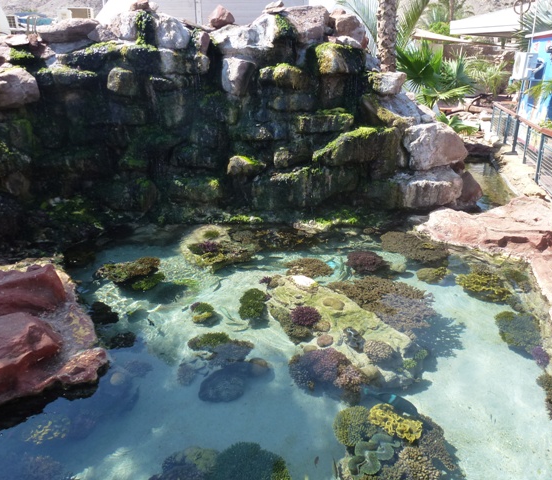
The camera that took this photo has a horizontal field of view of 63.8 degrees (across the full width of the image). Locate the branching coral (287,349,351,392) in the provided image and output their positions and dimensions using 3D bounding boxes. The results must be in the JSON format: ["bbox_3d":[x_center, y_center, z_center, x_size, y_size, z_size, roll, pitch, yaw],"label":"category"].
[{"bbox_3d":[0.417,1.224,4.162,0.560,0.250,0.420,1,16,6],"label":"branching coral"}]

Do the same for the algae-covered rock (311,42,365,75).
[{"bbox_3d":[1.033,-3.048,7.452,0.860,0.500,0.650,0,16,0],"label":"algae-covered rock"}]

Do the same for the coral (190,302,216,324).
[{"bbox_3d":[-0.824,0.836,5.045,0.290,0.160,0.260,-3,20,-10],"label":"coral"}]

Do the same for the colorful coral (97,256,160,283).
[{"bbox_3d":[-1.960,0.405,5.896,0.800,0.250,0.420,-6,21,-19],"label":"colorful coral"}]

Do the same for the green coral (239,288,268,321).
[{"bbox_3d":[-0.264,0.755,5.196,0.340,0.250,0.320,0,20,-3],"label":"green coral"}]

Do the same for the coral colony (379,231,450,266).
[{"bbox_3d":[2.183,0.134,6.994,1.000,0.360,0.750,5,17,17],"label":"coral colony"}]

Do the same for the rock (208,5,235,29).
[{"bbox_3d":[-0.906,-3.723,7.374,0.420,0.380,0.360,-2,20,-6],"label":"rock"}]

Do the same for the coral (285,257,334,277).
[{"bbox_3d":[0.473,0.385,6.454,0.660,0.200,0.450,1,16,4],"label":"coral"}]

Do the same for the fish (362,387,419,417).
[{"bbox_3d":[0.950,1.340,3.682,0.460,0.170,0.100,13,21,38],"label":"fish"}]

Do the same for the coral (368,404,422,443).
[{"bbox_3d":[0.922,1.416,3.424,0.390,0.150,0.220,14,22,41],"label":"coral"}]

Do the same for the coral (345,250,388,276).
[{"bbox_3d":[1.350,0.332,6.544,0.550,0.250,0.420,3,17,12],"label":"coral"}]

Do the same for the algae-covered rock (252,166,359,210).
[{"bbox_3d":[0.523,-0.904,7.861,1.800,0.720,0.650,1,20,0],"label":"algae-covered rock"}]

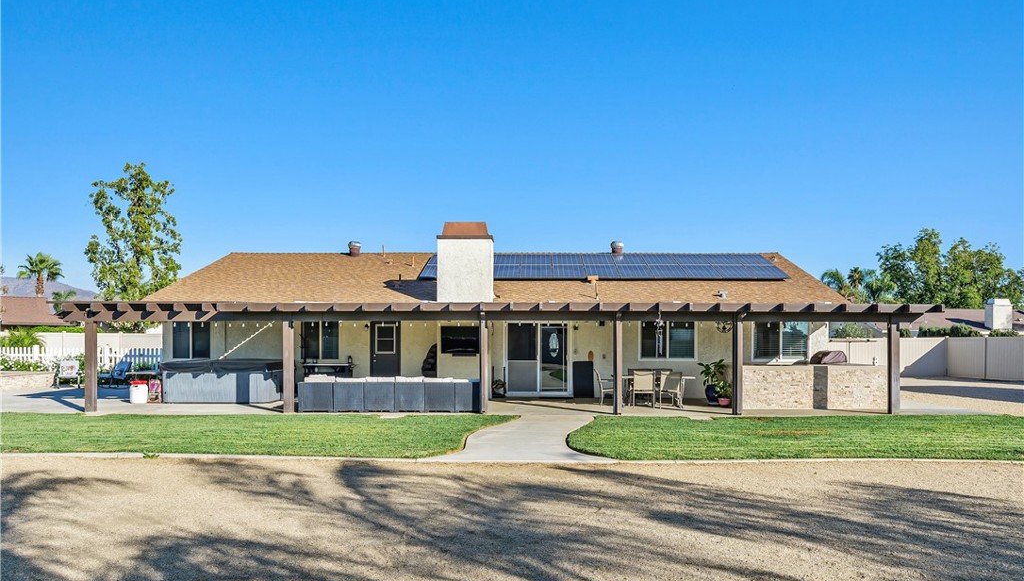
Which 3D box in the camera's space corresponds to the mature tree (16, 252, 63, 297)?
[{"bbox_3d":[-39.862,0.956,60.231,3.900,8.400,3.900,0,-3,0],"label":"mature tree"}]

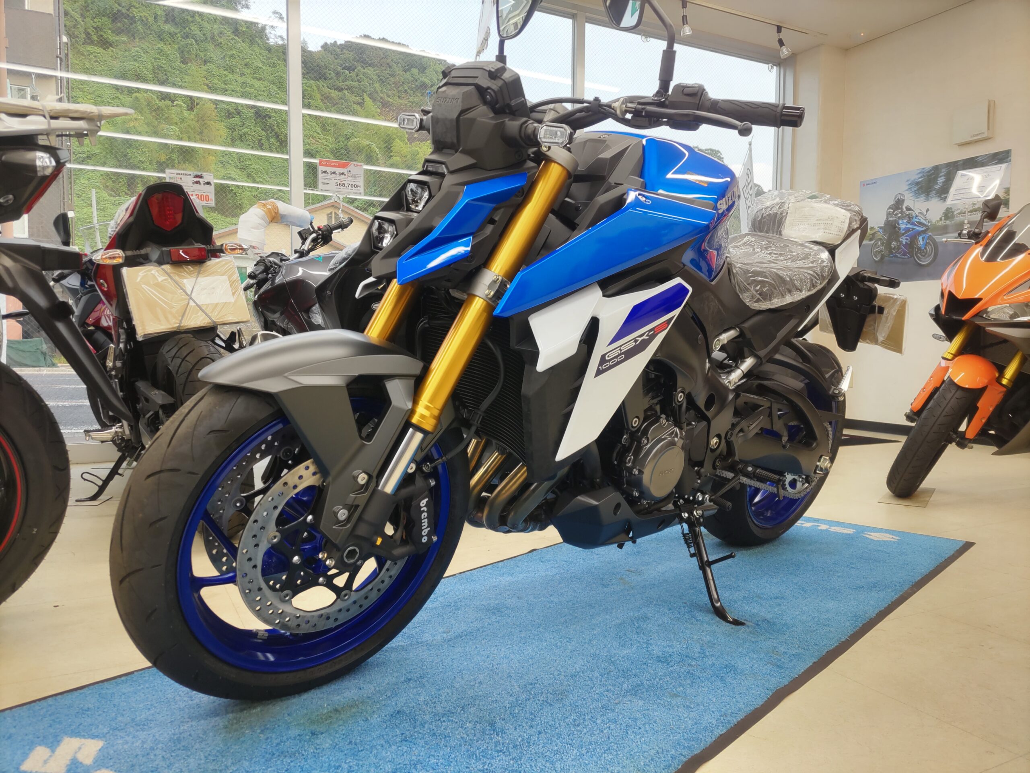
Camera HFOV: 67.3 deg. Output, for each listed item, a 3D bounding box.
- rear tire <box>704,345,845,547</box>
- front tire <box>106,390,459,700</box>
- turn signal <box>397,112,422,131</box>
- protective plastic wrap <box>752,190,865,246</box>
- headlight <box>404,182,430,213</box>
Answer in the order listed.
[{"bbox_3d":[0.747,0.167,2.239,0.624,0.624,0.190,-3,19,-42],"label":"rear tire"},{"bbox_3d":[-0.325,0.226,1.256,0.600,0.600,0.120,-3,18,-40],"label":"front tire"},{"bbox_3d":[-0.177,-0.467,1.375,0.035,0.034,0.066,-3,19,-43],"label":"turn signal"},{"bbox_3d":[0.824,-0.442,2.062,0.320,0.125,0.250,-3,19,-43],"label":"protective plastic wrap"},{"bbox_3d":[-0.141,-0.294,1.216,0.045,0.052,0.062,-3,19,-43],"label":"headlight"}]

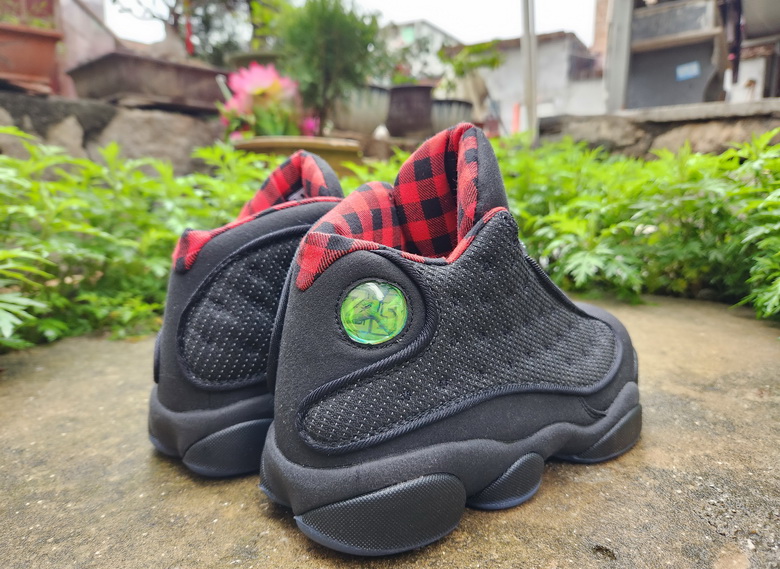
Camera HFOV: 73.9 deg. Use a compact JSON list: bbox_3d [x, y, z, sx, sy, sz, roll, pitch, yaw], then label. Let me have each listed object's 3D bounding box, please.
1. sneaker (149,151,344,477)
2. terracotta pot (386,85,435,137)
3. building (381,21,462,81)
[{"bbox_3d":[-0.034,0.002,0.396,0.292,0.188,0.107,-7,12,-35],"label":"sneaker"},{"bbox_3d":[0.127,-1.065,3.200,0.280,0.310,0.280,0,9,0],"label":"terracotta pot"},{"bbox_3d":[1.850,-10.774,34.089,7.000,10.000,9.000,6,11,32],"label":"building"}]

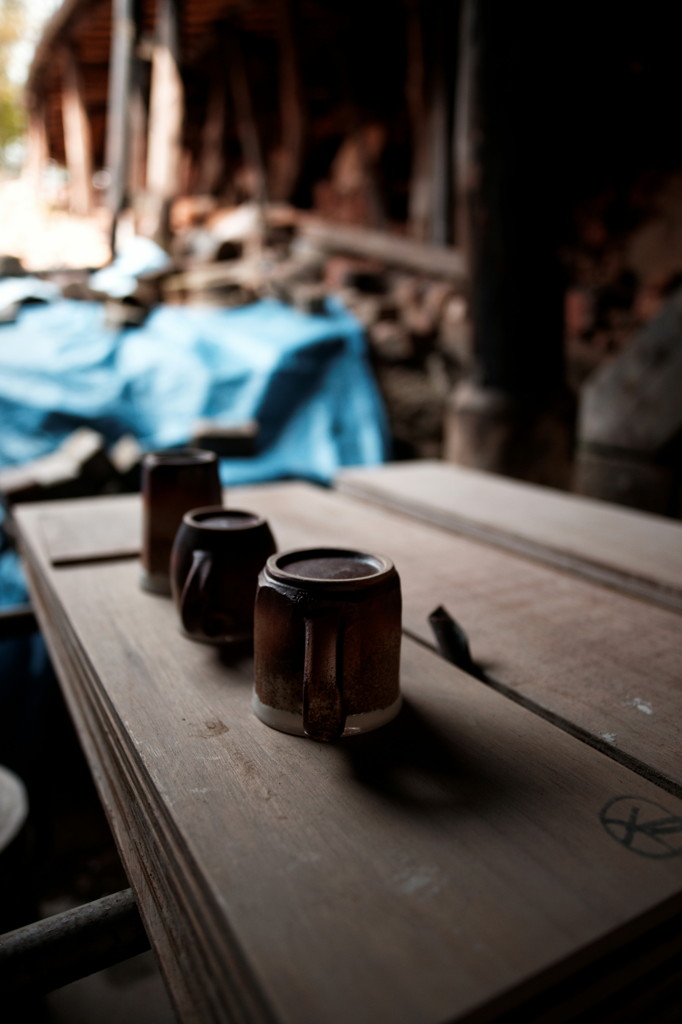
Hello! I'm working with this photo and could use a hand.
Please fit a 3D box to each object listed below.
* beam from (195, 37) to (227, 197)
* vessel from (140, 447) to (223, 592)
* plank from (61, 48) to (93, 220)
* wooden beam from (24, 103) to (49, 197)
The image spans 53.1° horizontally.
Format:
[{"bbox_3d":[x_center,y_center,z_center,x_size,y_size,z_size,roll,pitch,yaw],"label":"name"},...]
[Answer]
[{"bbox_3d":[-1.183,-3.639,6.304,0.194,1.367,0.194,3,14,-12],"label":"beam"},{"bbox_3d":[-0.139,0.008,0.595,0.071,0.113,0.071,-1,14,-13],"label":"vessel"},{"bbox_3d":[-2.486,-3.550,6.404,0.234,1.465,0.180,-4,14,-19],"label":"plank"},{"bbox_3d":[-4.017,-4.773,9.002,0.251,1.159,0.251,-1,15,-24],"label":"wooden beam"}]

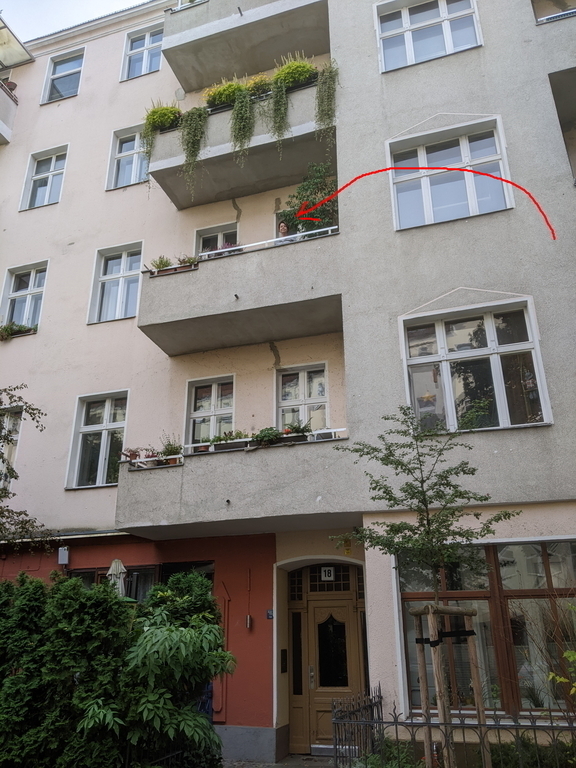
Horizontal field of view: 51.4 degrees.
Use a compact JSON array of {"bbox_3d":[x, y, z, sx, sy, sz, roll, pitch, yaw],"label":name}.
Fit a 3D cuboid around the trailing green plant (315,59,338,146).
[{"bbox_3d":[0.691,-5.069,10.808,0.382,1.951,0.250,-7,-23,17],"label":"trailing green plant"}]

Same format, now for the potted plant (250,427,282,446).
[{"bbox_3d":[-0.333,0.825,9.255,0.500,0.360,0.340,-7,-23,16],"label":"potted plant"}]

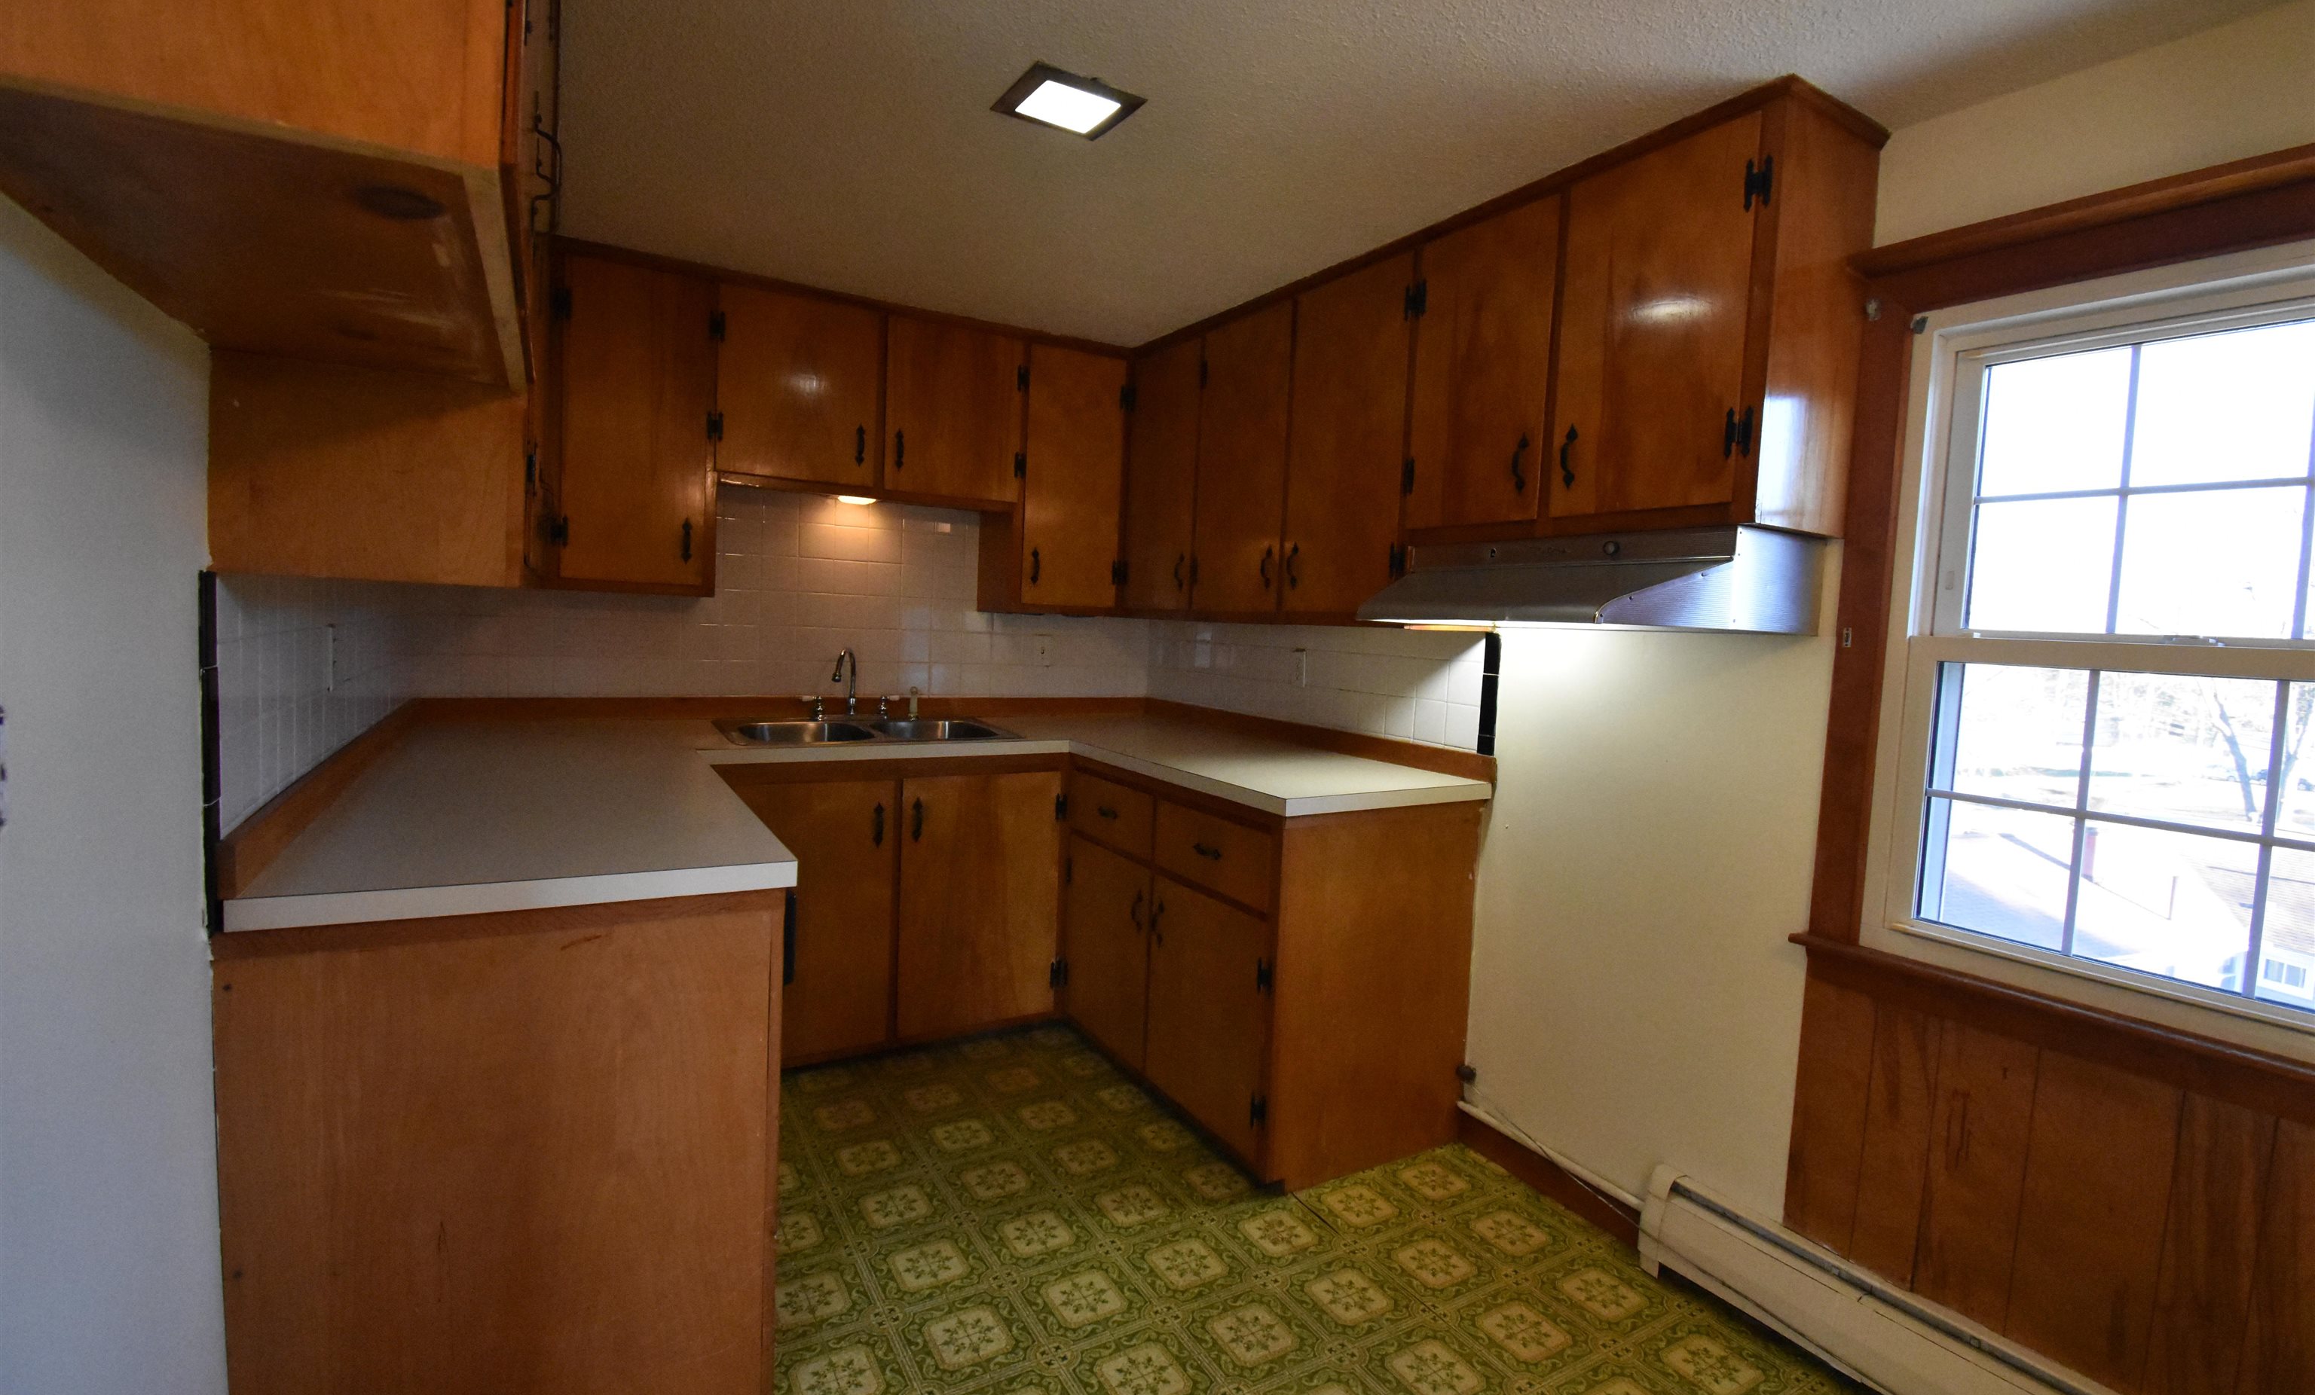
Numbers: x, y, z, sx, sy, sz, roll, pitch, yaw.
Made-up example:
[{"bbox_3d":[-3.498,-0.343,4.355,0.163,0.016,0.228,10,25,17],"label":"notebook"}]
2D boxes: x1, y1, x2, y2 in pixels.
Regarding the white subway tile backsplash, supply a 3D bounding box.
[{"bbox_3d":[-0.527,-0.245,2.430,2.327,0.657,1.800,0,5,-32],"label":"white subway tile backsplash"}]

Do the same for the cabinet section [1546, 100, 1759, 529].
[{"bbox_3d":[0.998,-0.637,1.775,0.334,0.625,0.365,-1,6,-31],"label":"cabinet section"}]

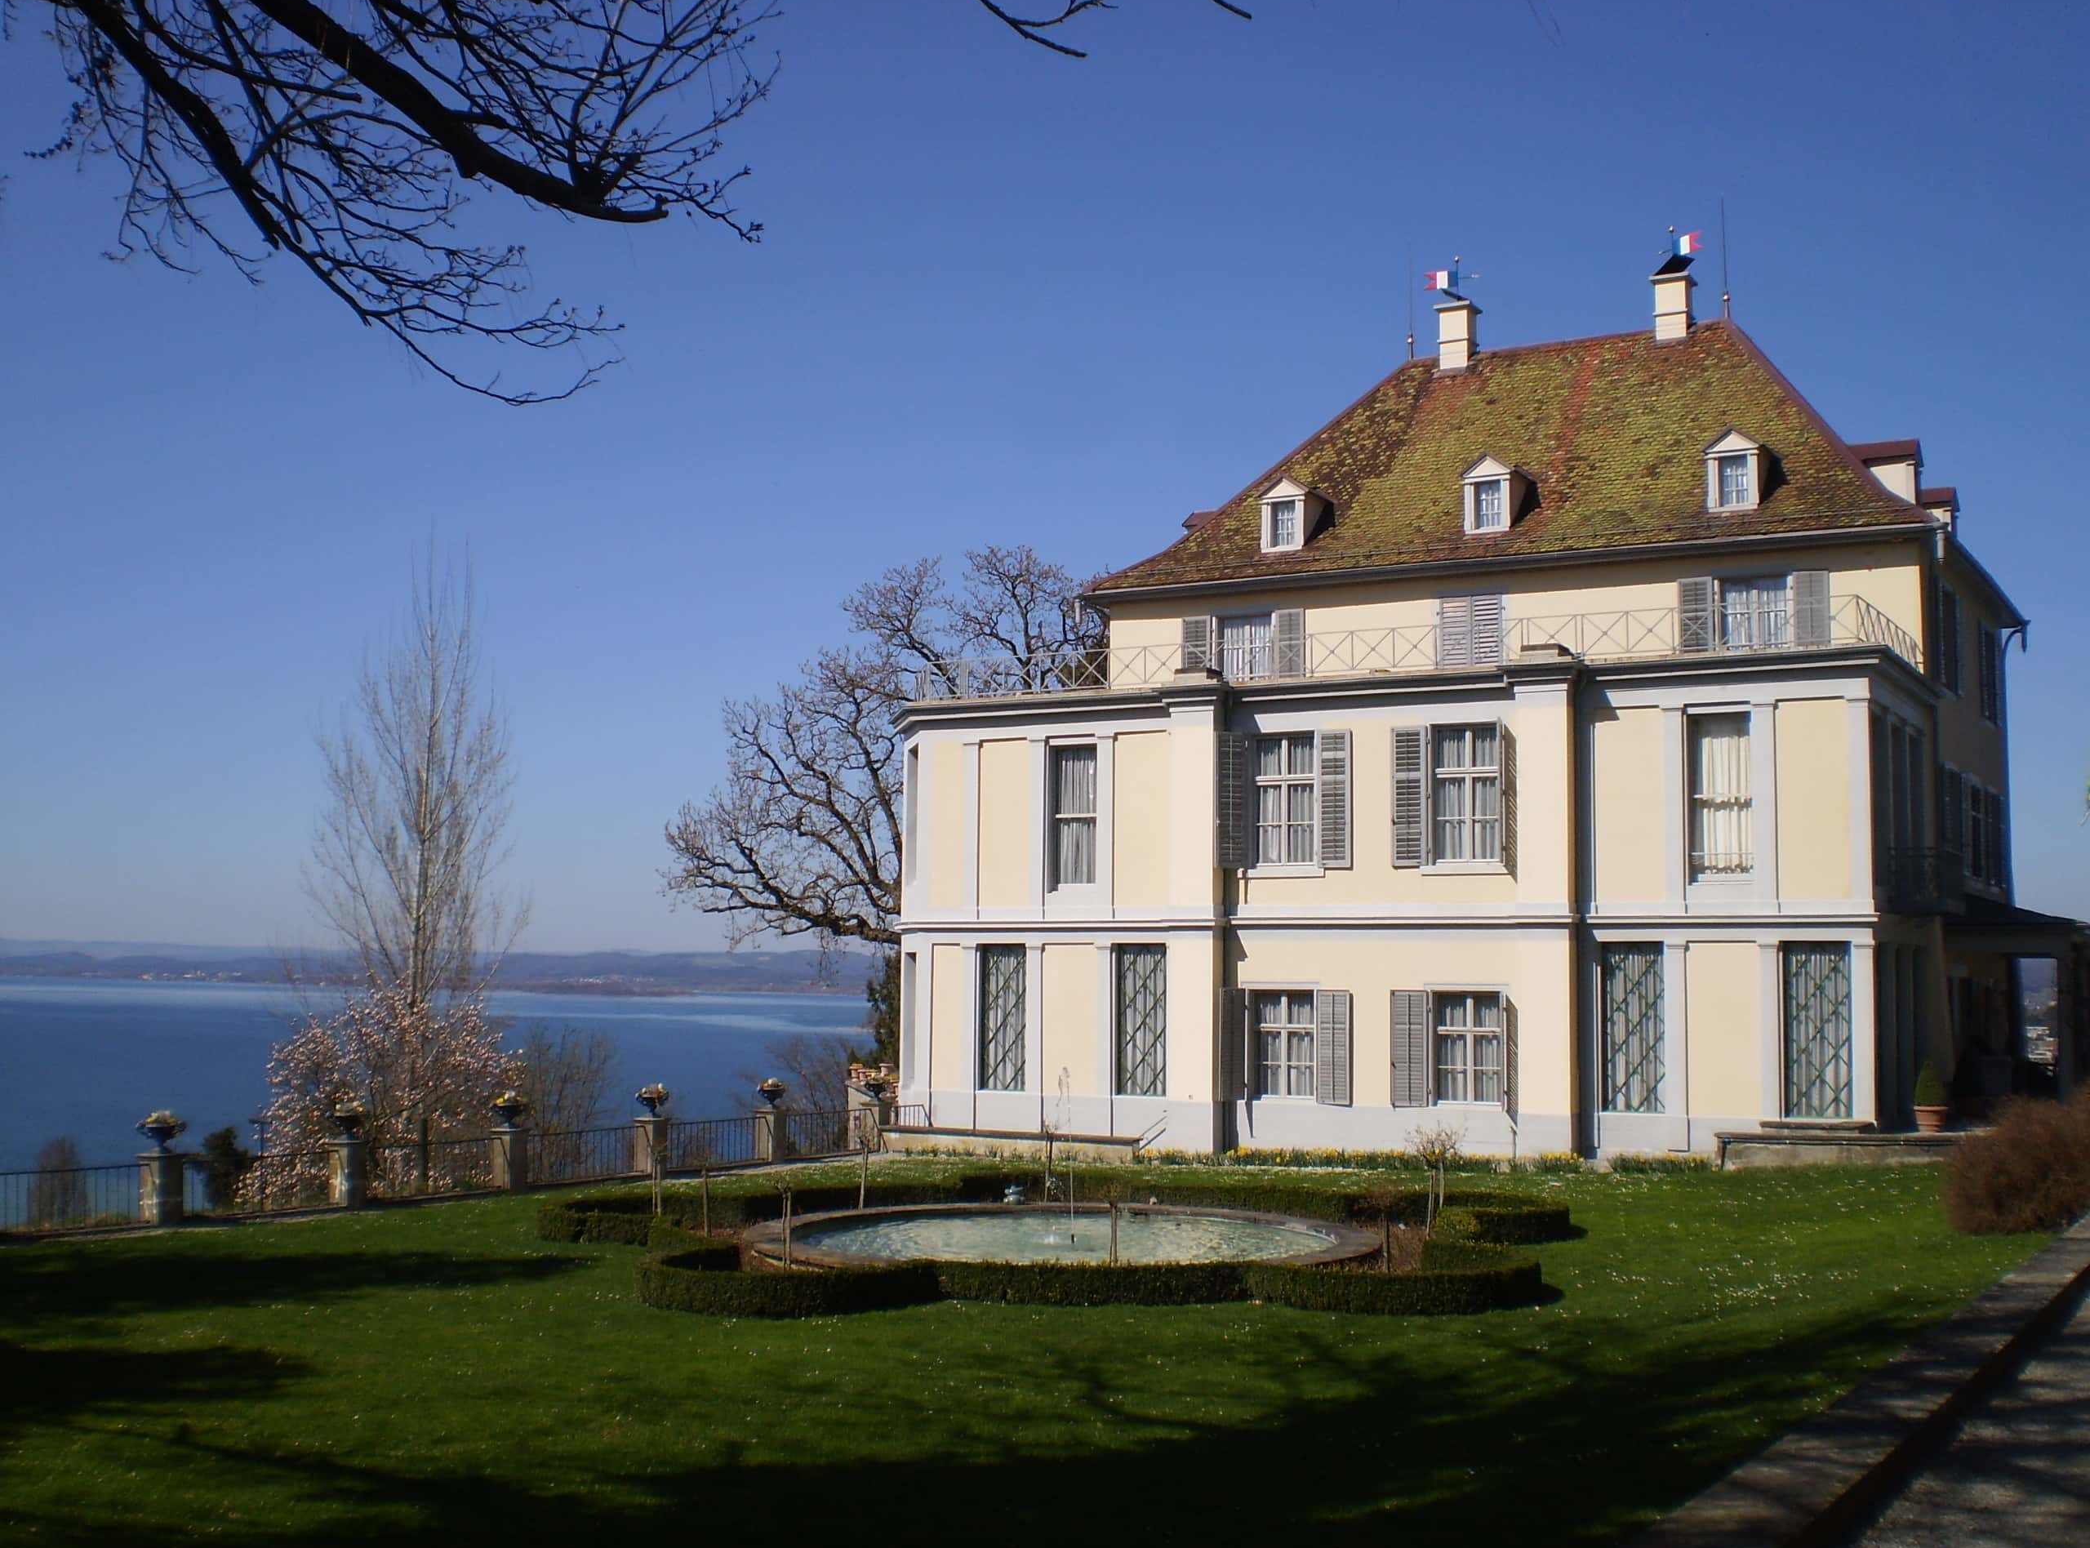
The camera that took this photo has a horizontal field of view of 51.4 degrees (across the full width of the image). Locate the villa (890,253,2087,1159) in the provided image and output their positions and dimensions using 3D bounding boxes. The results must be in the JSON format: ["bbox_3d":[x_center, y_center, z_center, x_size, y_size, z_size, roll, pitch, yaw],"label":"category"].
[{"bbox_3d":[10.510,-2.320,47.906,21.390,19.527,20.596,-2,-6,30],"label":"villa"}]

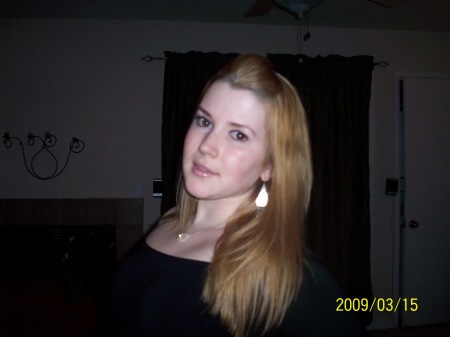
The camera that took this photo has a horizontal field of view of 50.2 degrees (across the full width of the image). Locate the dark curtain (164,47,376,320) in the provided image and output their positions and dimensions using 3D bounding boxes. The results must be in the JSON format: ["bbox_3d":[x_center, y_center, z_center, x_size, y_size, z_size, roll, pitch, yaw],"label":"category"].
[{"bbox_3d":[0.340,0.180,3.700,1.660,2.130,0.130,0,1,-7],"label":"dark curtain"}]

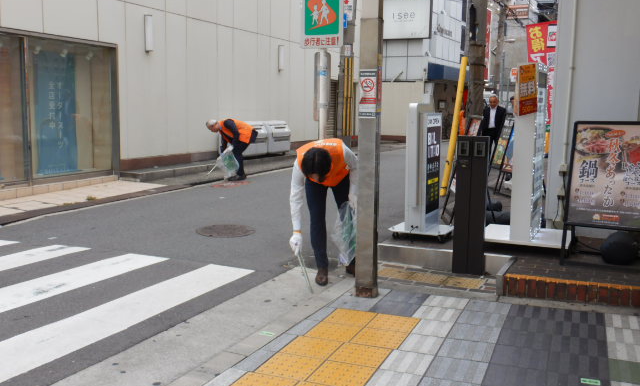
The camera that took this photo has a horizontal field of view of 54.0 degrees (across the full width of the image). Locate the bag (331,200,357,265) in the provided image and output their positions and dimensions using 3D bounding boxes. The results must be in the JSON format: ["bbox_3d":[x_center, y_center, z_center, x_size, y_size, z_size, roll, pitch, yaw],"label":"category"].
[{"bbox_3d":[0.228,0.335,5.200,0.280,0.530,0.240,1,7,6],"label":"bag"}]

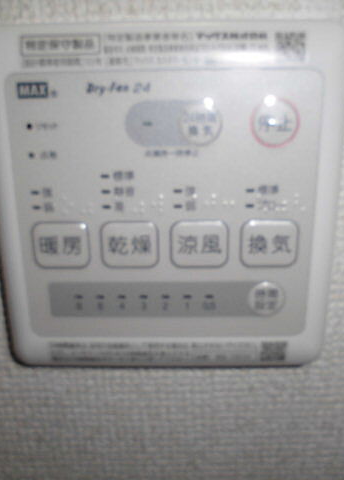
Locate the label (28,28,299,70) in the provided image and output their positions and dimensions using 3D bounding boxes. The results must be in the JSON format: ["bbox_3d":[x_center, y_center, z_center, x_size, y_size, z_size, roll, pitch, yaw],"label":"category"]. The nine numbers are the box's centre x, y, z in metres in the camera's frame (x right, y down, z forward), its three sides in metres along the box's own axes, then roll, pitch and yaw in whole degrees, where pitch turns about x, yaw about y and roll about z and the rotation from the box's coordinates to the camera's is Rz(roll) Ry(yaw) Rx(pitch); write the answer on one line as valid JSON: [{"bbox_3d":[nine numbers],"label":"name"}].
[{"bbox_3d":[-0.003,-0.059,0.150,0.090,0.011,0.001,0,16,1],"label":"label"}]

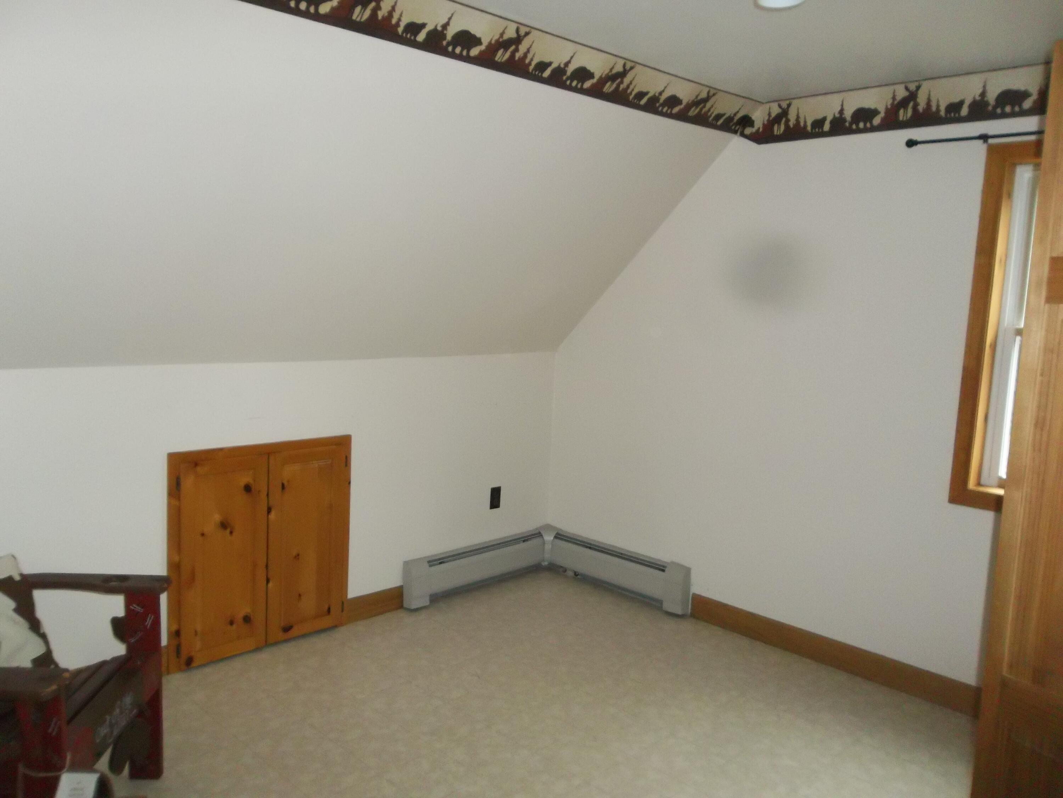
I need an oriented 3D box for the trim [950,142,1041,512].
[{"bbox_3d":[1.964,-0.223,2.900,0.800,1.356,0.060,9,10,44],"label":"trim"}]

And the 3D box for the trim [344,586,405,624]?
[{"bbox_3d":[-0.751,0.981,3.961,0.307,0.124,0.018,-5,10,-42],"label":"trim"}]

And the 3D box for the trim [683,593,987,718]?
[{"bbox_3d":[1.297,1.103,3.651,1.378,0.124,0.018,9,10,44],"label":"trim"}]

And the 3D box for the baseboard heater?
[{"bbox_3d":[0.085,0.933,4.093,1.085,0.250,0.974,-5,10,-44],"label":"baseboard heater"}]

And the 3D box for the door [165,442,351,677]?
[{"bbox_3d":[-1.143,0.630,3.543,0.807,0.896,0.030,-5,10,-42],"label":"door"}]

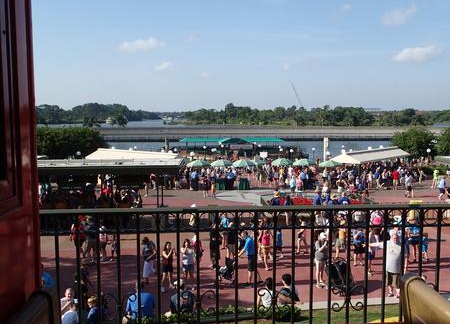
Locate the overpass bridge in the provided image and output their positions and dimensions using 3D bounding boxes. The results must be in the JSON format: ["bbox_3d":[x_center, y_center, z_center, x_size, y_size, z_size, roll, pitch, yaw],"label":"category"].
[{"bbox_3d":[13.490,-8.360,135.000,104.000,4.200,8.000,0,6,0],"label":"overpass bridge"}]

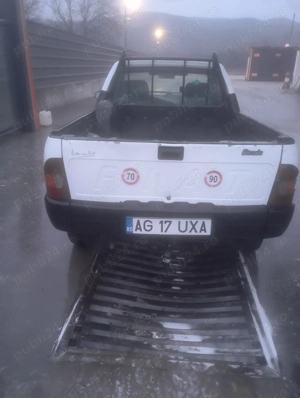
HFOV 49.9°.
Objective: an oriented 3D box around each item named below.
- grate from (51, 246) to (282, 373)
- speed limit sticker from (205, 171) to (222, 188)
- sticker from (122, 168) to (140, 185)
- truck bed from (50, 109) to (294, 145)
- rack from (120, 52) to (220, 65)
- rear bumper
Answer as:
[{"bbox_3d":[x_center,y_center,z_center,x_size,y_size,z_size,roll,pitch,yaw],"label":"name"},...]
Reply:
[{"bbox_3d":[0.124,0.545,2.293,1.150,0.100,1.500,2,20,3],"label":"grate"},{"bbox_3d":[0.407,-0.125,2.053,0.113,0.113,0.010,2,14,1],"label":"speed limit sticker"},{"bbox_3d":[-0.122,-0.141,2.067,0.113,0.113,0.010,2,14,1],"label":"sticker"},{"bbox_3d":[0.159,-0.454,2.895,1.560,0.480,1.680,2,20,1],"label":"truck bed"},{"bbox_3d":[0.213,-1.490,3.397,1.050,0.120,0.100,2,20,1],"label":"rack"},{"bbox_3d":[0.121,0.145,2.135,1.640,0.260,0.340,2,20,1],"label":"rear bumper"}]

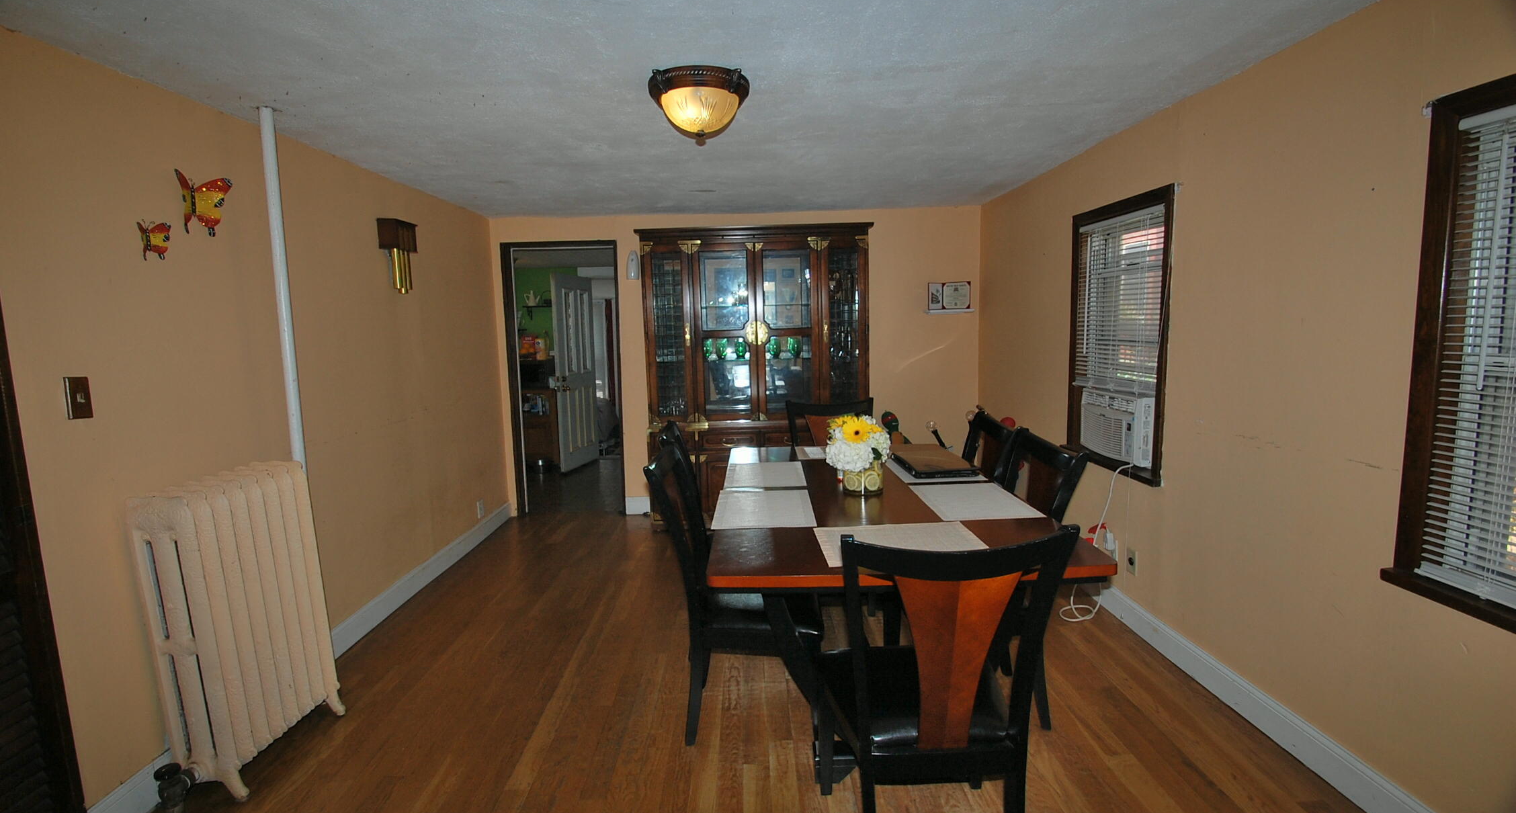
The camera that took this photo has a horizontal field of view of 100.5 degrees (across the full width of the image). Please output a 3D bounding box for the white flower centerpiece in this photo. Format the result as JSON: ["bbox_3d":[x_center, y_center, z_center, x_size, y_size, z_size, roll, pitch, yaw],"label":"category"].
[{"bbox_3d":[0.394,0.187,2.508,0.250,0.295,0.245,-2,7,-1],"label":"white flower centerpiece"}]

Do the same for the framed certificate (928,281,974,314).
[{"bbox_3d":[1.434,-0.815,4.712,0.335,0.222,0.030,-1,7,-1],"label":"framed certificate"}]

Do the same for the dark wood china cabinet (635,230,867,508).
[{"bbox_3d":[-0.002,-0.201,4.571,1.630,2.100,0.410,-1,7,-1],"label":"dark wood china cabinet"}]

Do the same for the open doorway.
[{"bbox_3d":[-1.459,-0.193,4.862,0.860,2.080,0.130,-2,7,-1],"label":"open doorway"}]

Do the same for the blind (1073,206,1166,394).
[{"bbox_3d":[1.719,-0.483,3.044,0.045,0.820,0.685,-1,7,-1],"label":"blind"}]

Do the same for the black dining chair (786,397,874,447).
[{"bbox_3d":[0.440,0.485,3.494,0.500,0.990,0.560,-2,7,-4],"label":"black dining chair"}]

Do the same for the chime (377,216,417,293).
[{"bbox_3d":[-1.896,-0.783,3.338,0.095,0.385,0.195,-2,7,-1],"label":"chime"}]

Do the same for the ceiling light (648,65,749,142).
[{"bbox_3d":[-0.202,-1.045,2.220,0.365,0.178,0.365,-1,7,-1],"label":"ceiling light"}]

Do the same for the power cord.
[{"bbox_3d":[1.600,0.624,2.954,0.250,0.800,0.350,-1,7,-1],"label":"power cord"}]

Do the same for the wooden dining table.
[{"bbox_3d":[0.416,0.704,2.623,1.090,0.760,1.800,-2,7,-1],"label":"wooden dining table"}]

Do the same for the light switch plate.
[{"bbox_3d":[-1.901,-0.024,1.765,0.011,0.116,0.068,-2,7,-1],"label":"light switch plate"}]

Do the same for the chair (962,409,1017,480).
[{"bbox_3d":[0.838,0.549,2.913,0.560,0.990,0.490,-1,7,-1],"label":"chair"}]

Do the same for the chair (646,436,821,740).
[{"bbox_3d":[-0.081,0.646,2.262,0.560,0.990,0.470,-1,7,4],"label":"chair"}]

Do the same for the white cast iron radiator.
[{"bbox_3d":[-1.715,0.719,2.115,0.215,0.970,0.480,-2,7,-1],"label":"white cast iron radiator"}]

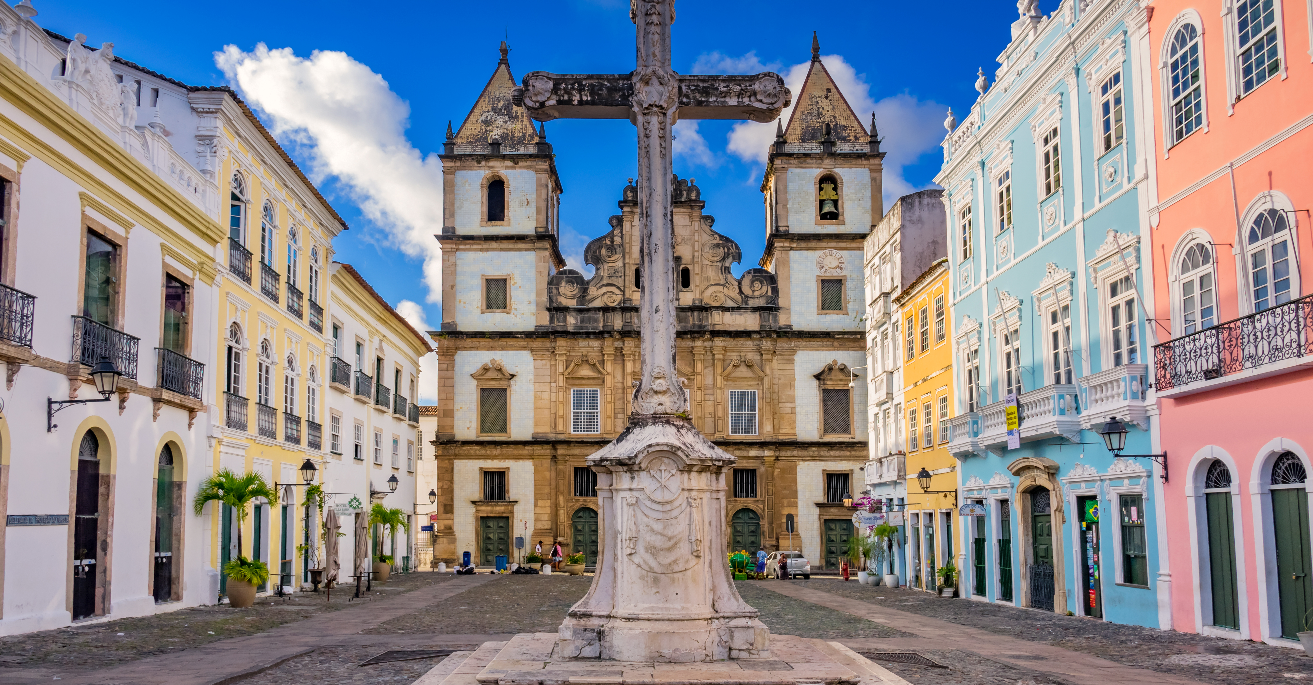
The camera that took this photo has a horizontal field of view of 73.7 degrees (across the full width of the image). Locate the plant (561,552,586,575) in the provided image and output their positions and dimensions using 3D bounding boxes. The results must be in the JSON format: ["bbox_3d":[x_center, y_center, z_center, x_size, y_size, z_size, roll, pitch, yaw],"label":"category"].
[{"bbox_3d":[-4.674,12.619,49.834,1.300,1.330,1.250,0,-11,-2],"label":"plant"}]

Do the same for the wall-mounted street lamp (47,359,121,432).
[{"bbox_3d":[-10.302,0.960,15.749,1.300,1.330,0.580,0,-11,-2],"label":"wall-mounted street lamp"}]

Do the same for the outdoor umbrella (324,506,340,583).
[{"bbox_3d":[-8.800,5.571,23.641,0.450,2.150,0.450,0,-11,-2],"label":"outdoor umbrella"}]

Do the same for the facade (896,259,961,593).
[{"bbox_3d":[10.002,3.000,28.183,3.000,9.800,4.800,0,-11,-2],"label":"facade"}]

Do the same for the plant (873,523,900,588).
[{"bbox_3d":[7.930,7.331,30.065,0.900,2.150,0.900,0,-11,-2],"label":"plant"}]

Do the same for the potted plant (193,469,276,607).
[{"bbox_3d":[-10.021,4.638,20.823,1.800,3.100,1.800,0,-11,-2],"label":"potted plant"}]

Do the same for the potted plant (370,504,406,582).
[{"bbox_3d":[-11.469,8.531,37.128,1.500,3.150,1.500,0,-11,-2],"label":"potted plant"}]

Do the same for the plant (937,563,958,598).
[{"bbox_3d":[8.109,6.593,24.400,0.600,1.020,0.600,0,-11,-2],"label":"plant"}]

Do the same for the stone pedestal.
[{"bbox_3d":[0.058,1.992,8.992,2.000,2.320,1.600,0,-11,-2],"label":"stone pedestal"}]

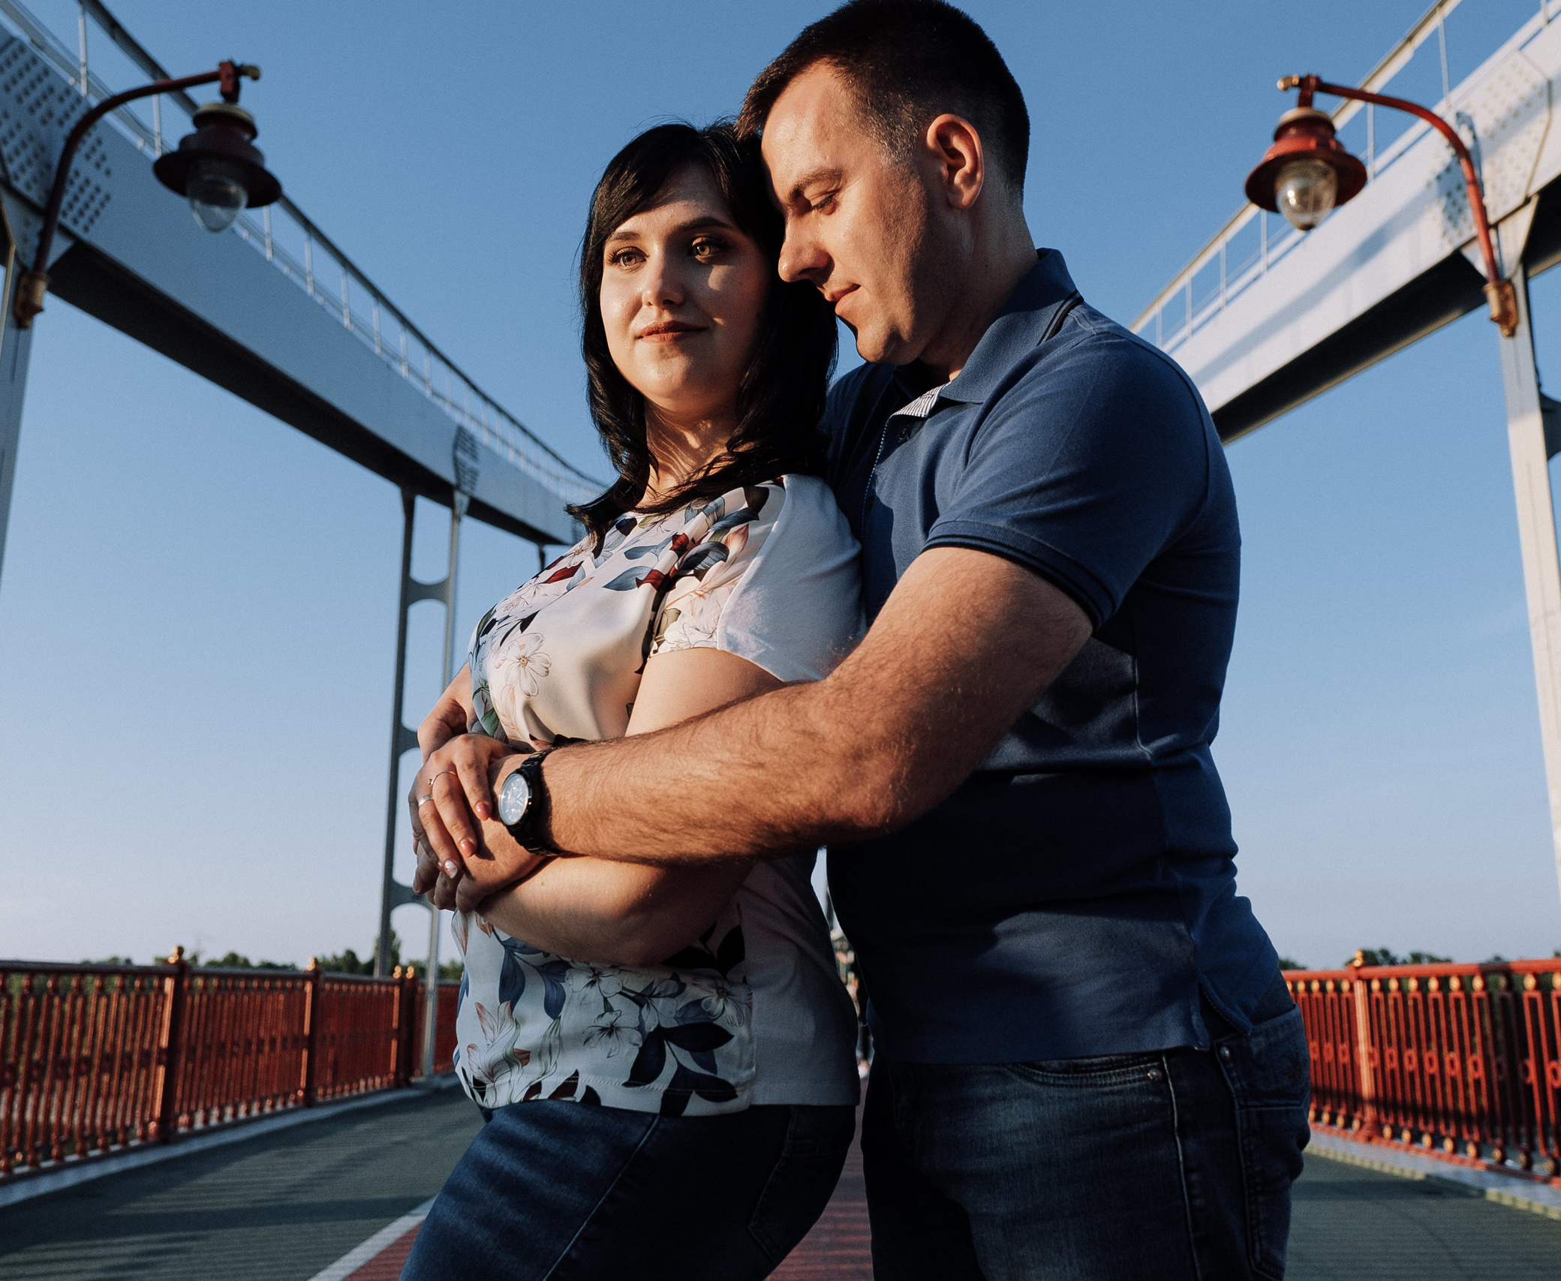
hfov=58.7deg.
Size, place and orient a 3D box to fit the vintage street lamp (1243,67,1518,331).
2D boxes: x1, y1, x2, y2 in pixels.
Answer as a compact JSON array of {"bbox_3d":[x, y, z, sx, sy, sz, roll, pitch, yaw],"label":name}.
[{"bbox_3d":[3.057,-2.267,7.167,1.271,1.487,0.601,0,-13,0],"label":"vintage street lamp"}]

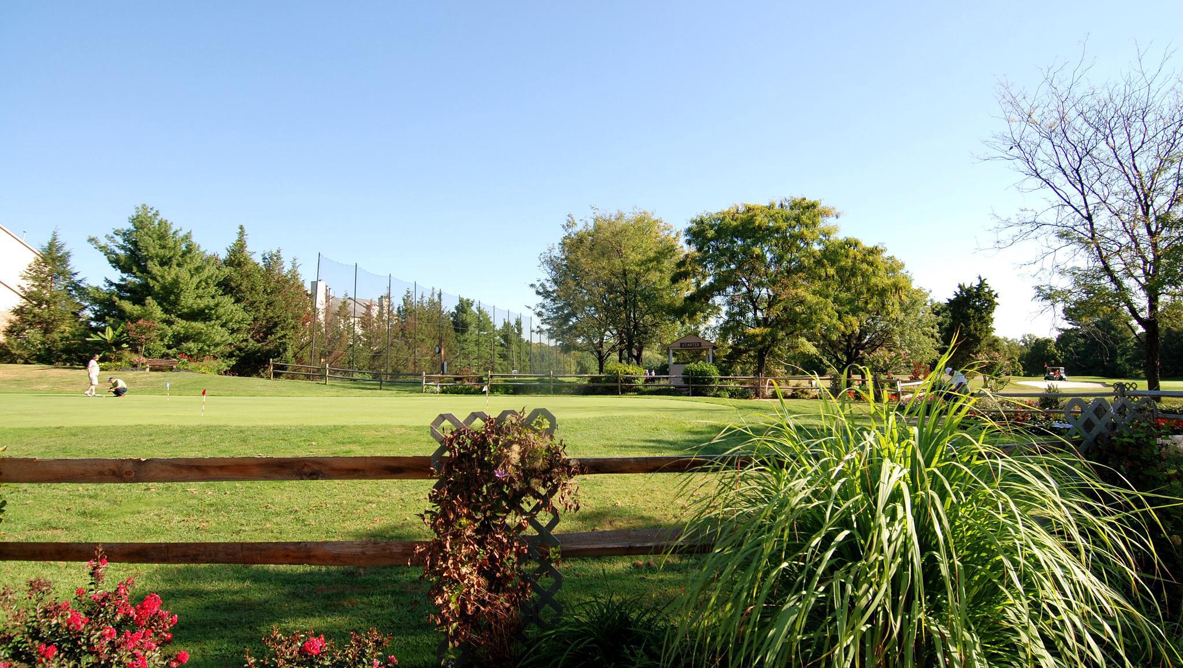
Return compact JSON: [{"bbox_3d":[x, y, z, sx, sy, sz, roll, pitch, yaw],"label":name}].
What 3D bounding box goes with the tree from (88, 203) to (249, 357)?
[{"bbox_3d":[-25.860,-2.860,42.000,9.320,9.880,8.390,0,-2,0],"label":"tree"}]

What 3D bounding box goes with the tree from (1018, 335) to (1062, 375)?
[{"bbox_3d":[79.190,3.830,122.000,8.810,7.330,7.930,0,-2,0],"label":"tree"}]

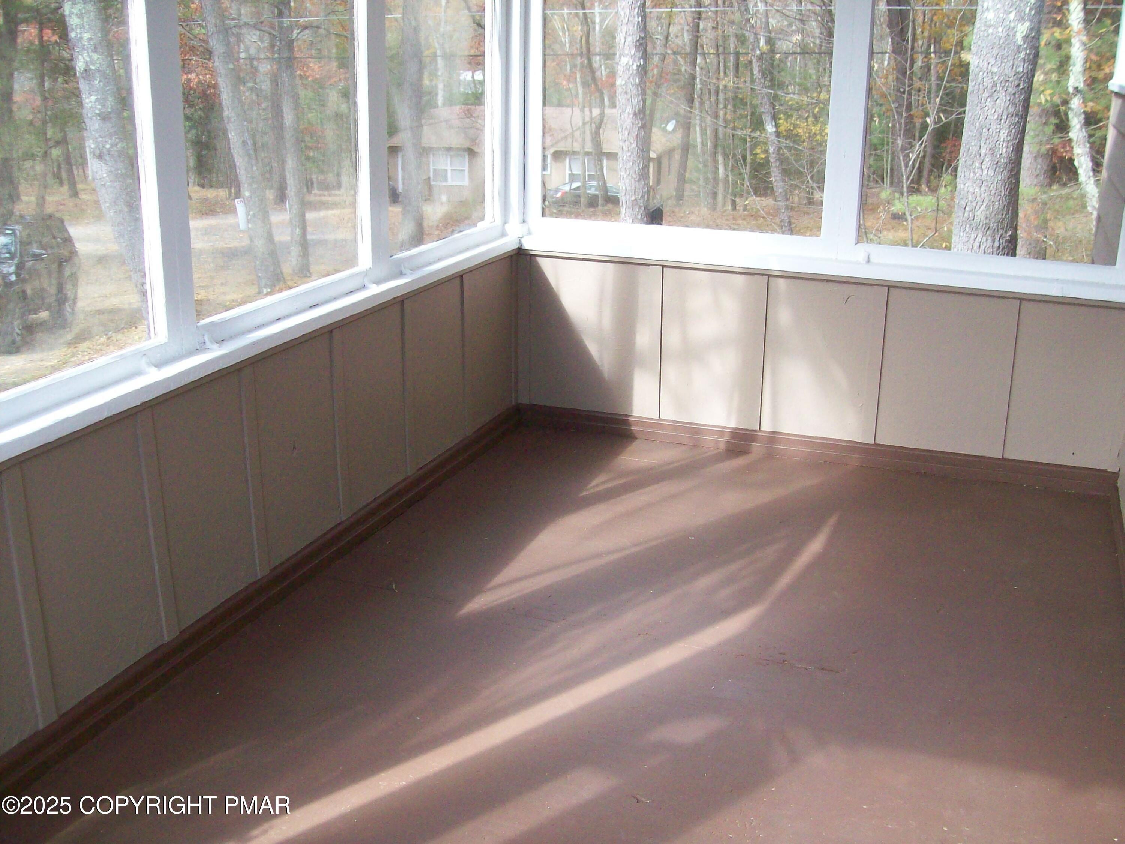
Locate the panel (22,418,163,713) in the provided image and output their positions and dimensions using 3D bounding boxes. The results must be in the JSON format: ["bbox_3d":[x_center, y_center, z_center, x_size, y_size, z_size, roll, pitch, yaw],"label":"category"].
[{"bbox_3d":[-1.009,0.301,2.529,0.020,0.570,0.336,8,20,20],"label":"panel"}]

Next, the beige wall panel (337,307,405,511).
[{"bbox_3d":[-0.579,-0.043,3.560,0.020,0.570,0.378,8,20,20],"label":"beige wall panel"}]

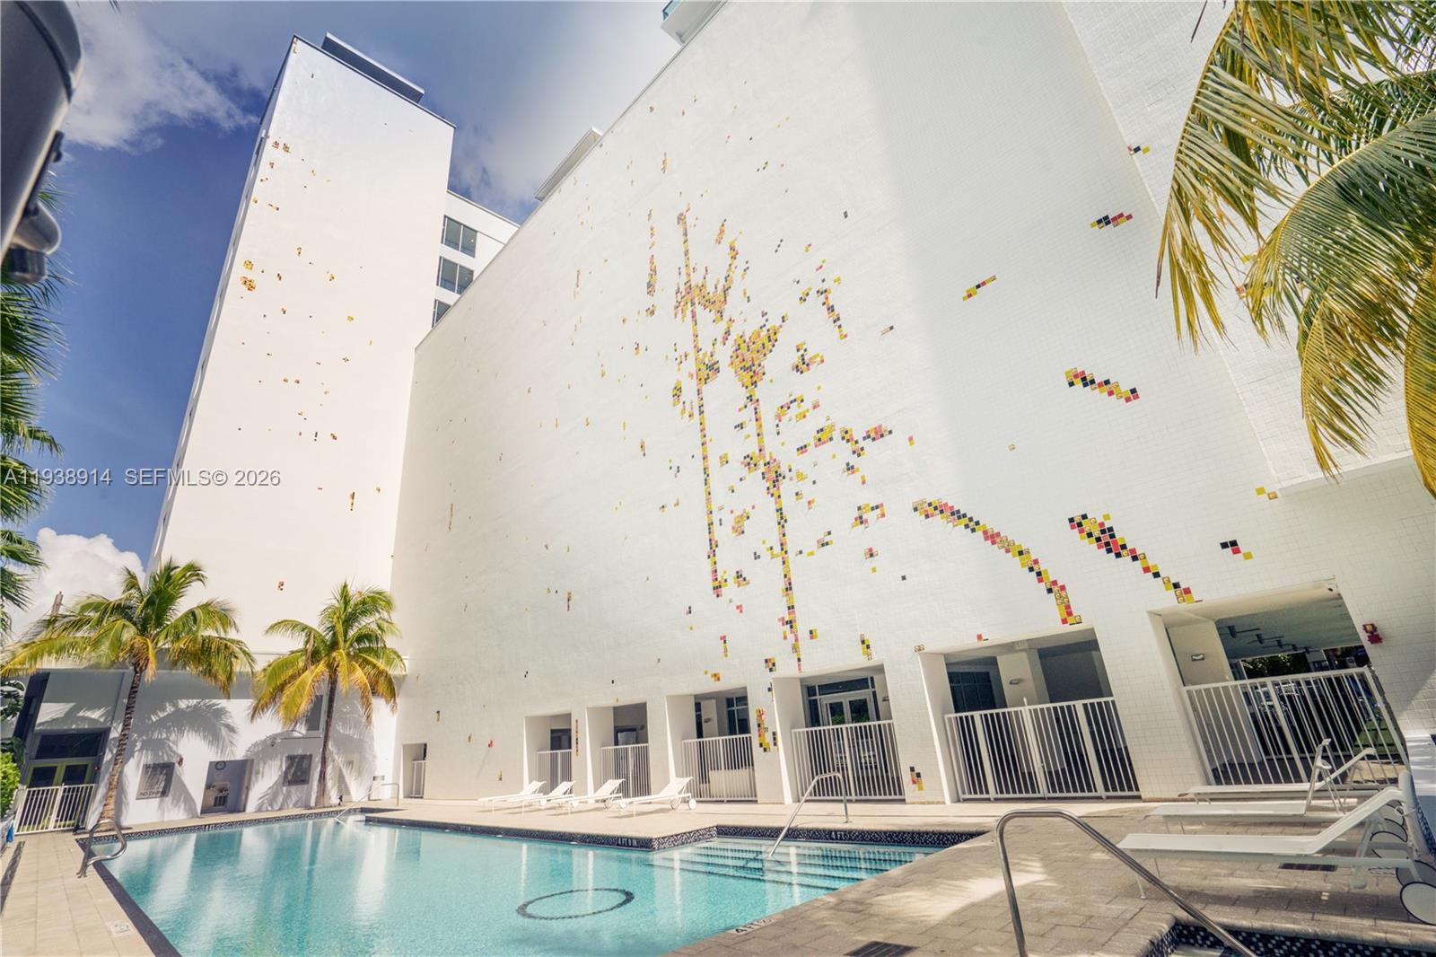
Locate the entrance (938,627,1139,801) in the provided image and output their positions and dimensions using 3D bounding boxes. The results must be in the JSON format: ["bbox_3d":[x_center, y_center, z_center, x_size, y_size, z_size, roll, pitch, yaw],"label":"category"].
[{"bbox_3d":[5.544,4.309,11.519,0.600,2.680,3.220,17,-30,-43],"label":"entrance"}]

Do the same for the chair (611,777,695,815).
[{"bbox_3d":[-1.446,7.367,14.772,1.920,0.710,0.670,17,-30,-43],"label":"chair"}]

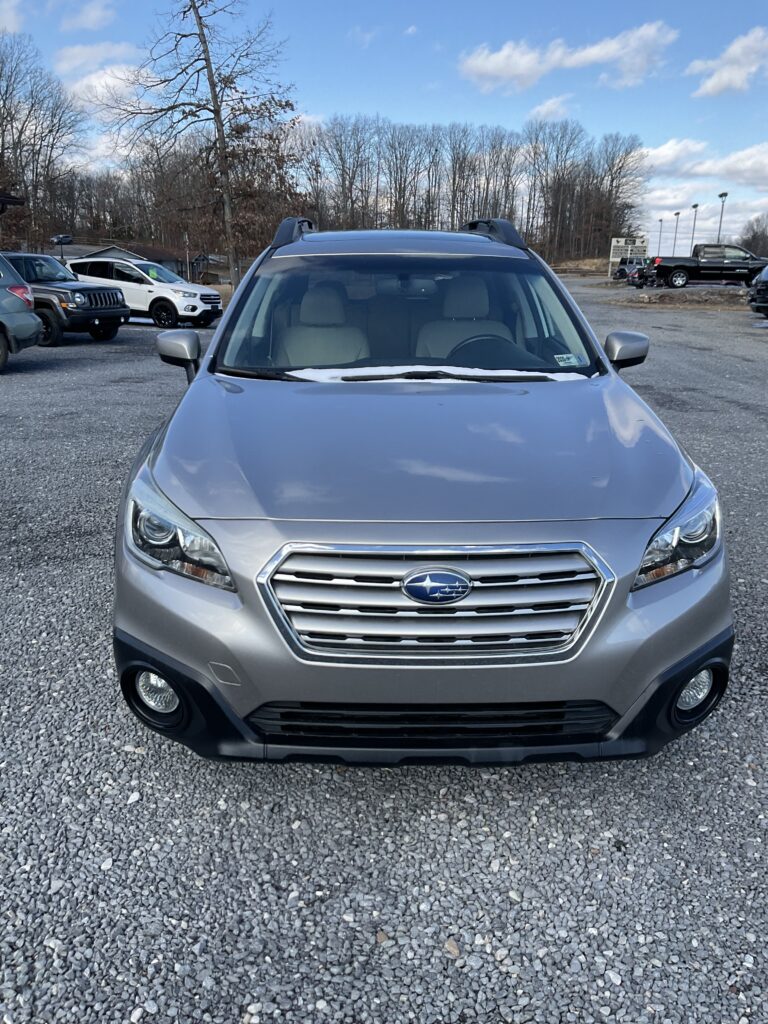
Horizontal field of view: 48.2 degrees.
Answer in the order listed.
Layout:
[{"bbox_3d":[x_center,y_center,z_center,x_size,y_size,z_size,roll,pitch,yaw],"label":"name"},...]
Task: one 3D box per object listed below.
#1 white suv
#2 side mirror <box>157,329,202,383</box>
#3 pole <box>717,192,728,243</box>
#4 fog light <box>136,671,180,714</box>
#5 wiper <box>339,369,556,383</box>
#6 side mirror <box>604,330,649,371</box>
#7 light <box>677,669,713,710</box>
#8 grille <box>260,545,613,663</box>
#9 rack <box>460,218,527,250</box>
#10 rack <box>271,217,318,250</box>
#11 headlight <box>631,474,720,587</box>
[{"bbox_3d":[-6.590,-6.030,23.530,4.530,1.690,1.880,8,18,23],"label":"white suv"},{"bbox_3d":[-0.840,-0.648,3.548,0.195,0.215,0.150,0,18,-2],"label":"side mirror"},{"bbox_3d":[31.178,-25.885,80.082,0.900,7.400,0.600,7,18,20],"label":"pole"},{"bbox_3d":[-0.605,0.478,2.323,0.110,0.115,0.080,0,18,-2],"label":"fog light"},{"bbox_3d":[0.233,-0.499,3.147,0.790,0.055,0.100,0,18,-2],"label":"wiper"},{"bbox_3d":[1.019,-0.657,3.606,0.195,0.205,0.150,0,18,-2],"label":"side mirror"},{"bbox_3d":[0.851,0.478,2.370,0.110,0.115,0.080,0,18,-2],"label":"light"},{"bbox_3d":[0.126,0.211,2.094,0.880,0.300,0.120,0,18,-2],"label":"grille"},{"bbox_3d":[0.591,-1.532,4.762,0.130,0.150,1.950,0,18,-2],"label":"rack"},{"bbox_3d":[-0.498,-1.532,4.727,0.130,0.150,1.950,0,18,-2],"label":"rack"},{"bbox_3d":[0.809,0.029,2.363,0.370,0.250,0.430,0,18,-2],"label":"headlight"}]

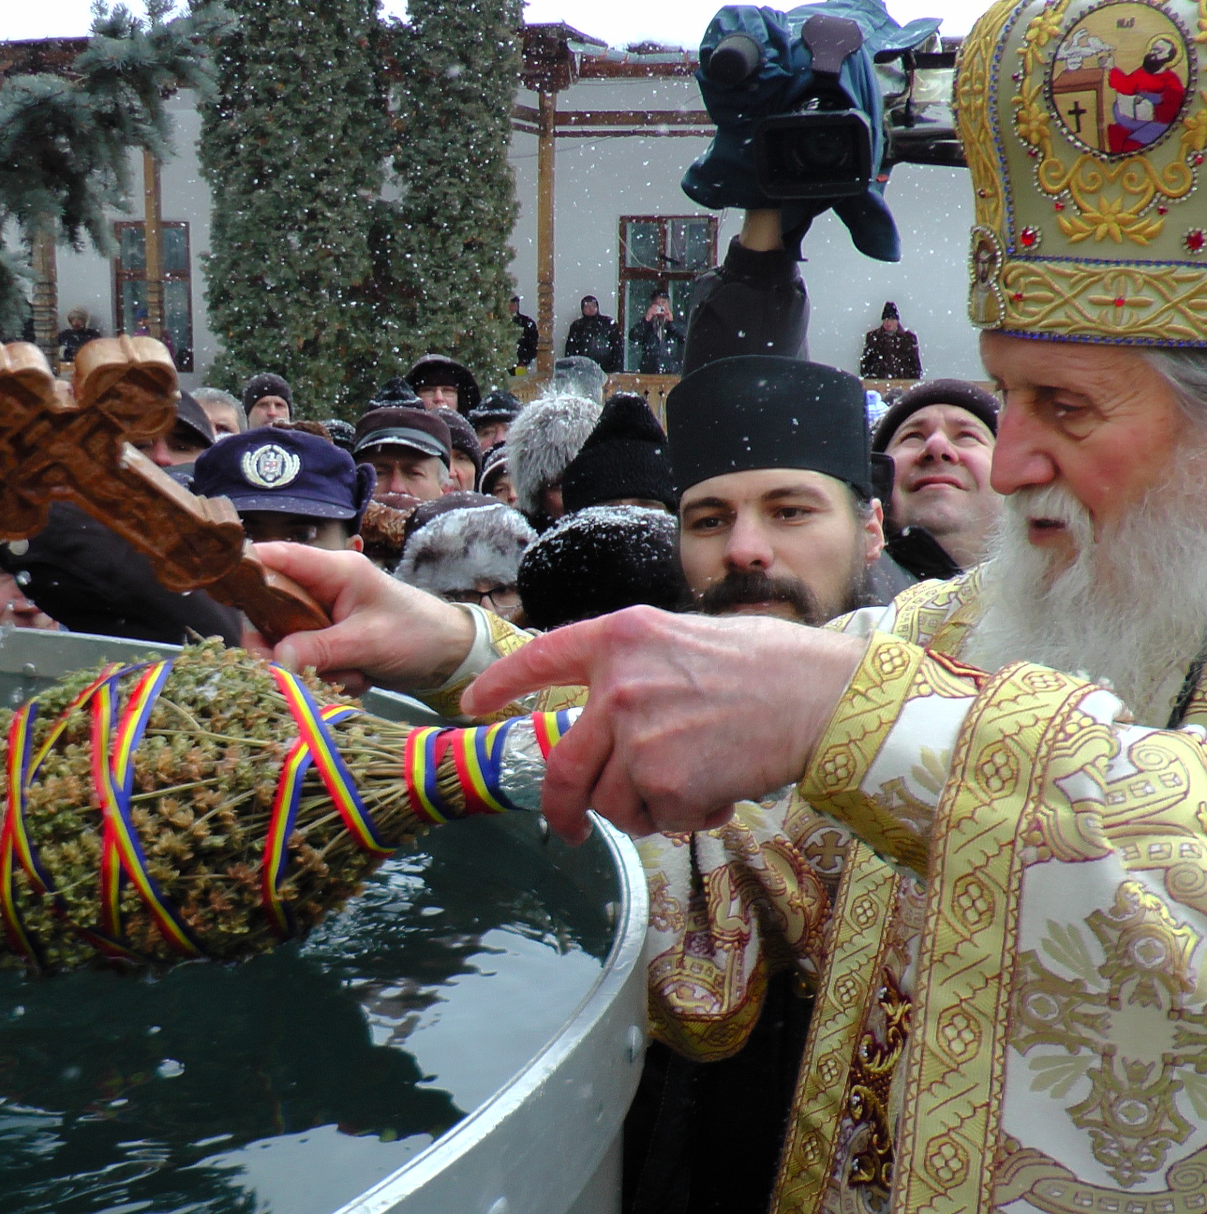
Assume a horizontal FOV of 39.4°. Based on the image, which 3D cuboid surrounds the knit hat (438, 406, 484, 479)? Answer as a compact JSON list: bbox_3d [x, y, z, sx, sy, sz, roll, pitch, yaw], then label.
[{"bbox_3d":[-0.436,-0.454,4.700,0.205,0.190,0.240,1,8,0],"label":"knit hat"}]

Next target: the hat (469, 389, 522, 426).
[{"bbox_3d":[-0.395,-0.736,6.300,0.225,0.150,0.250,0,8,-5],"label":"hat"}]

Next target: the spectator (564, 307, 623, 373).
[{"bbox_3d":[-0.137,-2.332,17.420,0.600,1.720,0.380,2,8,6],"label":"spectator"}]

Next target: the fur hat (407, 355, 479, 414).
[{"bbox_3d":[-0.532,-0.743,5.600,0.250,0.200,0.260,1,8,3],"label":"fur hat"}]

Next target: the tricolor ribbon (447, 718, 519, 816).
[{"bbox_3d":[-0.060,0.079,0.835,0.036,0.045,0.042,6,0,0],"label":"tricolor ribbon"}]

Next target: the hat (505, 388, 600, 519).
[{"bbox_3d":[-0.110,-0.365,4.000,0.250,0.270,0.270,1,8,0],"label":"hat"}]

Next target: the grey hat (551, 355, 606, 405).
[{"bbox_3d":[-0.086,-0.831,6.200,0.200,0.190,0.230,-1,8,-17],"label":"grey hat"}]

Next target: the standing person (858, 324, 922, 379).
[{"bbox_3d":[2.840,-2.151,16.822,0.600,1.750,0.380,2,8,10],"label":"standing person"}]

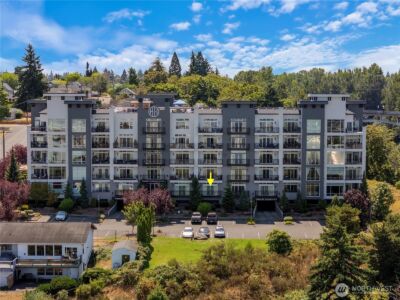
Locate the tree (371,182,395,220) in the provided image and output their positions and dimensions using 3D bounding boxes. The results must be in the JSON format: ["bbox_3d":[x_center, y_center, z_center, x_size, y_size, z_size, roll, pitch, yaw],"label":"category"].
[{"bbox_3d":[33.300,9.514,148.000,4.400,7.000,4.400,0,5,2],"label":"tree"}]

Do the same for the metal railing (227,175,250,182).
[{"bbox_3d":[7.582,5.619,157.261,4.400,1.150,1.000,0,5,2],"label":"metal railing"}]

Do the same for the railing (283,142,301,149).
[{"bbox_3d":[18.525,-0.784,162.527,3.500,1.130,0.120,0,5,0],"label":"railing"}]

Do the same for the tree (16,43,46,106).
[{"bbox_3d":[-52.880,-22.798,253.981,8.600,20.500,8.600,0,5,0],"label":"tree"}]

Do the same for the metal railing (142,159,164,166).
[{"bbox_3d":[-9.132,2.570,161.811,4.380,1.260,0.800,0,5,0],"label":"metal railing"}]

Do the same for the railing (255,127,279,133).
[{"bbox_3d":[13.213,-3.976,160.000,4.750,1.100,0.150,0,5,0],"label":"railing"}]

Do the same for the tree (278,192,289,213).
[{"bbox_3d":[16.356,10.176,157.500,1.950,4.040,1.950,0,6,0],"label":"tree"}]

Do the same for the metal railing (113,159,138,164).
[{"bbox_3d":[-14.468,2.293,159.228,4.700,1.150,0.150,0,6,0],"label":"metal railing"}]

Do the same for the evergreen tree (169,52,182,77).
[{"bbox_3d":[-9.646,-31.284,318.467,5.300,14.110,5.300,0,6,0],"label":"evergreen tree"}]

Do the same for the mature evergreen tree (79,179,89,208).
[{"bbox_3d":[-22.717,8.497,158.000,1.950,5.700,1.950,0,5,0],"label":"mature evergreen tree"}]

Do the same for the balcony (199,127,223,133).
[{"bbox_3d":[2.077,-3.976,160.000,4.650,1.100,0.150,0,5,0],"label":"balcony"}]

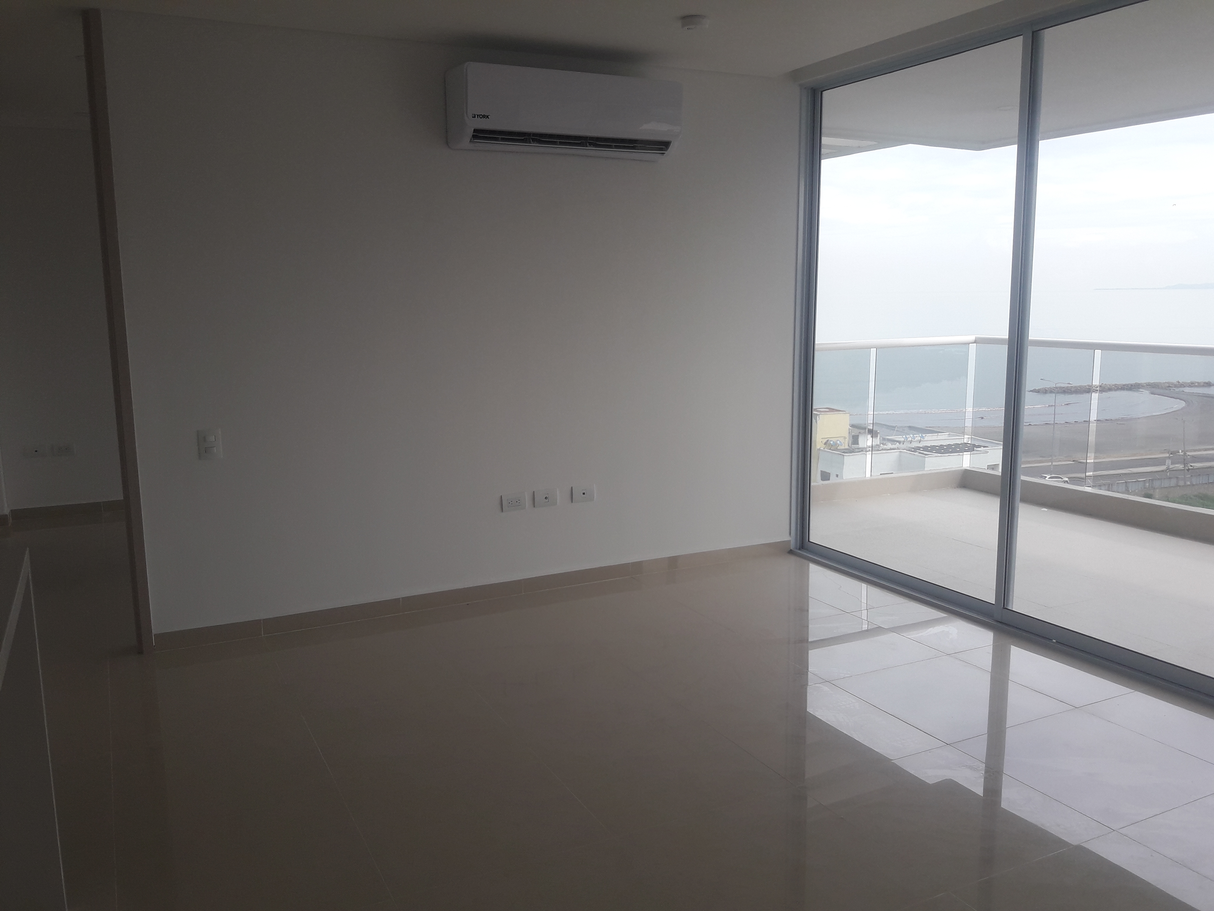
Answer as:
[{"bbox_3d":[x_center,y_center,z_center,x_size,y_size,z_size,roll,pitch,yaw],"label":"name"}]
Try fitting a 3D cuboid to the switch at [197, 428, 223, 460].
[{"bbox_3d":[-1.643,-0.045,4.066,0.090,0.125,0.012,-5,10,-26],"label":"switch"}]

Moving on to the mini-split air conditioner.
[{"bbox_3d":[-0.175,-1.548,4.462,1.079,0.332,0.228,-5,10,-26],"label":"mini-split air conditioner"}]

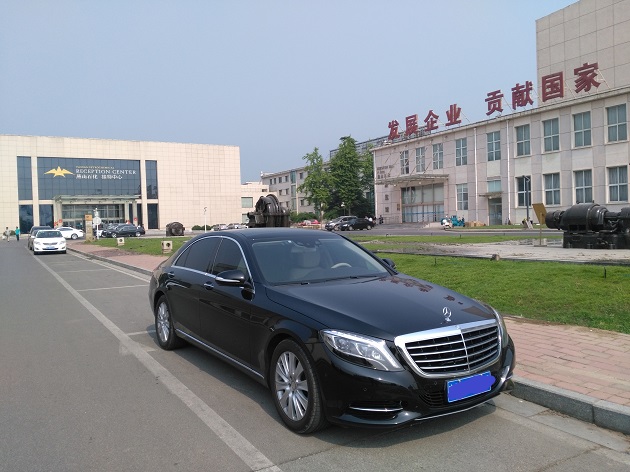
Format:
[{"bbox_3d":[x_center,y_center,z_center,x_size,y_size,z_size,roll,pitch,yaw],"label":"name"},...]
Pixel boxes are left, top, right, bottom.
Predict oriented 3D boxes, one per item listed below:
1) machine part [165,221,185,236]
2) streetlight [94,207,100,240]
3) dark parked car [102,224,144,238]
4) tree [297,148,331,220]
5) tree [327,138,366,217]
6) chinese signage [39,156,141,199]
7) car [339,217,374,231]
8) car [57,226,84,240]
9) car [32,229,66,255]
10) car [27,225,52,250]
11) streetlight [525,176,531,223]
[{"bbox_3d":[-16.126,-0.739,58.800,1.620,1.500,2.100,-3,2,-31],"label":"machine part"},{"bbox_3d":[-24.315,-1.354,57.000,0.650,3.600,0.500,-3,2,-31],"label":"streetlight"},{"bbox_3d":[-22.939,-0.592,61.500,4.850,1.480,1.840,-3,2,-32],"label":"dark parked car"},{"bbox_3d":[0.261,-7.161,76.000,5.000,11.940,5.000,-2,2,0],"label":"tree"},{"bbox_3d":[5.053,-8.269,78.000,5.800,14.000,5.800,-2,2,0],"label":"tree"},{"bbox_3d":[-39.491,-10.113,90.207,16.610,7.180,0.300,-3,2,-30],"label":"chinese signage"},{"bbox_3d":[5.490,-1.492,65.500,4.600,1.470,1.780,-3,2,-31],"label":"car"},{"bbox_3d":[-31.686,-0.289,64.000,4.750,1.460,1.820,-2,2,-28],"label":"car"},{"bbox_3d":[-17.173,0.393,32.729,1.770,1.480,4.540,-3,2,-30],"label":"car"},{"bbox_3d":[-20.676,0.231,38.726,1.820,1.680,4.600,-3,2,-30],"label":"car"},{"bbox_3d":[17.103,-2.898,41.000,0.550,3.860,0.250,-3,2,-30],"label":"streetlight"}]

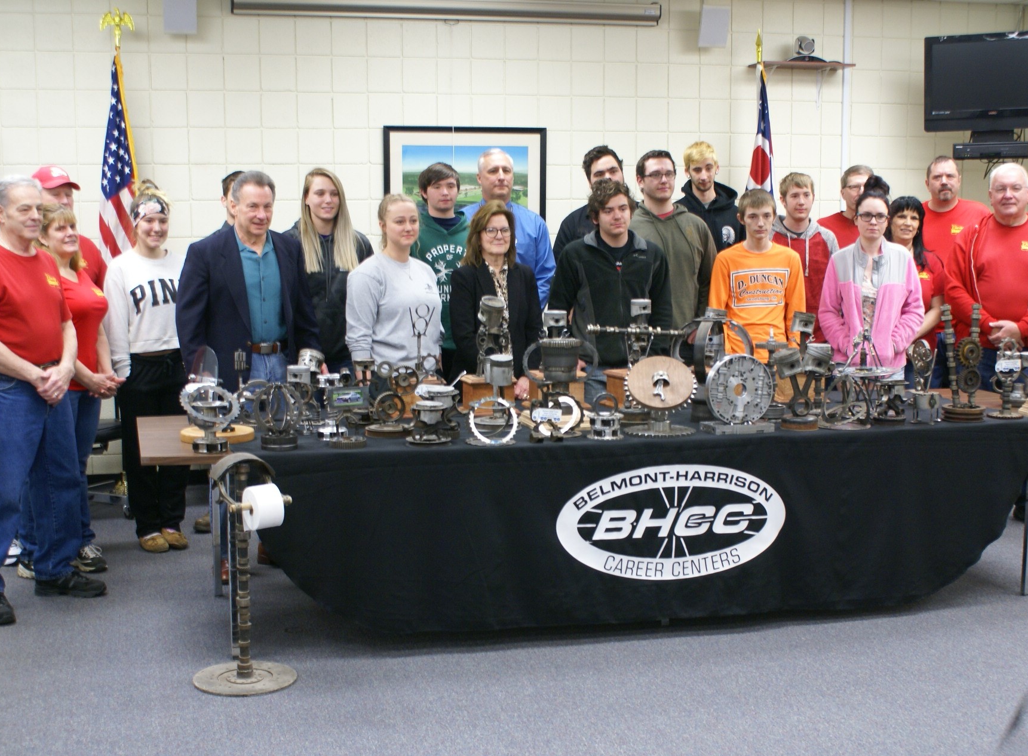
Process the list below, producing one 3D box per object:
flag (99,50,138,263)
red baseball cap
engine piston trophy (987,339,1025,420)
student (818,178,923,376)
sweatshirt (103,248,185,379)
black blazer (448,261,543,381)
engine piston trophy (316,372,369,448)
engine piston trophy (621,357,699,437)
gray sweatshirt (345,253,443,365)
[{"bbox_3d":[-2.105,-0.991,7.154,0.310,1.500,0.220,-2,8,-13],"label":"flag"},{"bbox_3d":[-2.101,-0.912,6.050,0.265,0.135,0.180,5,9,33],"label":"red baseball cap"},{"bbox_3d":[1.994,-0.007,5.340,0.155,0.322,0.150,-2,7,-12],"label":"engine piston trophy"},{"bbox_3d":[1.742,-0.108,6.490,0.490,1.729,0.320,1,8,13],"label":"student"},{"bbox_3d":[-1.698,-0.300,6.221,0.480,0.610,0.290,-4,8,-24],"label":"sweatshirt"},{"bbox_3d":[-0.082,-0.228,5.960,0.430,0.620,0.280,-2,8,-12],"label":"black blazer"},{"bbox_3d":[-0.628,0.109,4.846,0.190,0.266,0.150,-1,7,-9],"label":"engine piston trophy"},{"bbox_3d":[0.579,0.069,5.219,0.290,0.285,0.280,0,8,-2],"label":"engine piston trophy"},{"bbox_3d":[-0.533,-0.295,5.870,0.460,0.540,0.300,-5,9,-32],"label":"gray sweatshirt"}]

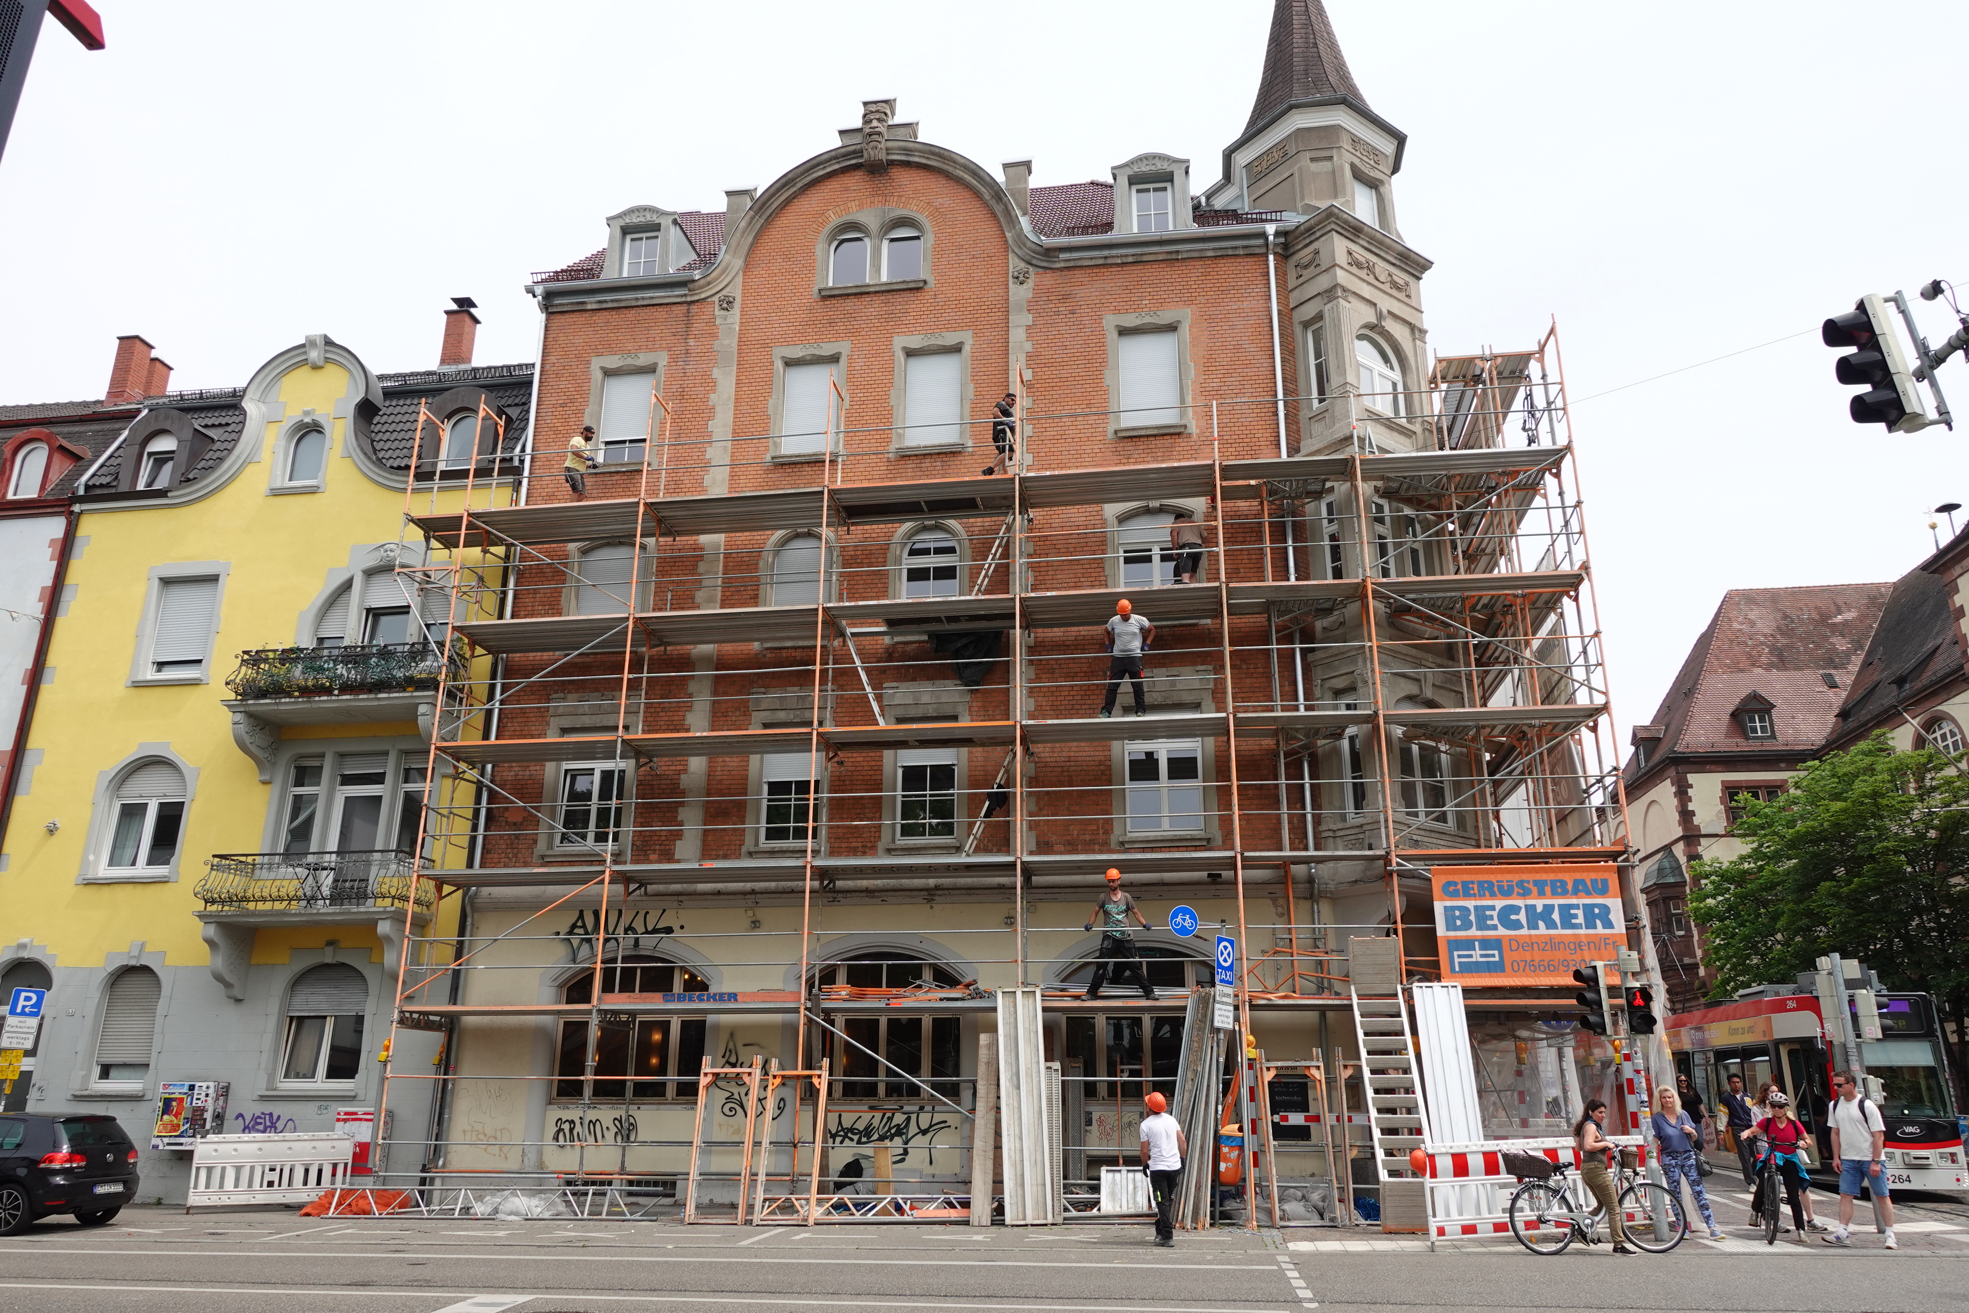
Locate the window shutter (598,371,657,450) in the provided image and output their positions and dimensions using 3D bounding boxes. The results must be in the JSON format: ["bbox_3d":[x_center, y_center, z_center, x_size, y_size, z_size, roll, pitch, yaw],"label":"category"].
[{"bbox_3d":[-6.439,-4.527,23.870,1.000,1.360,0.080,-2,-18,8],"label":"window shutter"}]

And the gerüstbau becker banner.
[{"bbox_3d":[7.235,3.559,17.439,2.345,1.565,0.040,-2,-18,8],"label":"gerüstbau becker banner"}]

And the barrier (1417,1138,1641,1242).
[{"bbox_3d":[6.264,5.970,14.725,3.230,1.050,0.250,8,-20,-22],"label":"barrier"}]

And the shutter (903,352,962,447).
[{"bbox_3d":[-0.895,-4.500,22.972,1.000,1.850,0.060,-2,-18,8],"label":"shutter"}]

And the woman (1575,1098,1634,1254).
[{"bbox_3d":[6.794,5.650,14.368,0.530,1.547,0.460,-3,-19,11],"label":"woman"}]

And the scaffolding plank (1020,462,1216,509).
[{"bbox_3d":[2.121,-2.721,20.856,3.050,0.080,1.080,-2,-18,8],"label":"scaffolding plank"}]

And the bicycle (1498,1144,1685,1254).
[{"bbox_3d":[6.546,5.843,14.151,1.800,1.110,0.600,-1,-18,3],"label":"bicycle"}]

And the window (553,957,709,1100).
[{"bbox_3d":[-5.445,5.736,20.331,2.420,2.180,0.220,-2,-18,8],"label":"window"}]

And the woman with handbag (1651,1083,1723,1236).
[{"bbox_3d":[8.241,5.884,15.388,0.620,1.671,0.380,-9,-20,25],"label":"woman with handbag"}]

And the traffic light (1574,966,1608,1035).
[{"bbox_3d":[7.526,4.245,16.237,0.340,0.880,0.250,0,-18,0],"label":"traffic light"}]

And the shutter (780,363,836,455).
[{"bbox_3d":[-3.079,-4.370,23.154,1.000,1.800,0.120,-2,-19,8],"label":"shutter"}]

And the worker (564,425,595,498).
[{"bbox_3d":[-6.915,-3.180,22.477,0.560,1.770,0.480,-2,-19,8],"label":"worker"}]

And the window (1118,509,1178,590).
[{"bbox_3d":[2.780,-1.534,21.444,1.170,1.800,0.120,-2,-18,8],"label":"window"}]

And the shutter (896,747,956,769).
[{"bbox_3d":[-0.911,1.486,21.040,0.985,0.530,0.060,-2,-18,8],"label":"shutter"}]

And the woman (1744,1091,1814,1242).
[{"bbox_3d":[9.292,5.916,15.352,0.660,1.598,0.500,-10,-21,28],"label":"woman"}]

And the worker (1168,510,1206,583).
[{"bbox_3d":[3.211,-1.576,20.616,0.600,1.660,0.550,-1,-18,3],"label":"worker"}]

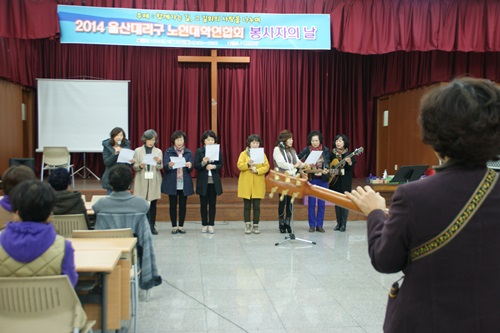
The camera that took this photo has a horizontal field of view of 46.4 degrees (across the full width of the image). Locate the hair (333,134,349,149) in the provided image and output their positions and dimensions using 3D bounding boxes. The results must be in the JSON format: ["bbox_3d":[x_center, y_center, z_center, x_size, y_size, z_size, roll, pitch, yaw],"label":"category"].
[{"bbox_3d":[1.495,-0.409,9.550,0.250,0.240,0.250,2,2,25],"label":"hair"}]

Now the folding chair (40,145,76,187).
[{"bbox_3d":[-3.721,0.029,11.300,0.500,0.800,0.500,1,2,0],"label":"folding chair"}]

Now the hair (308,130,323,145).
[{"bbox_3d":[1.066,-0.451,9.450,0.235,0.240,0.240,1,2,7],"label":"hair"}]

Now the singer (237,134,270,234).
[{"bbox_3d":[0.055,0.270,9.100,0.510,1.550,0.380,0,2,-4],"label":"singer"}]

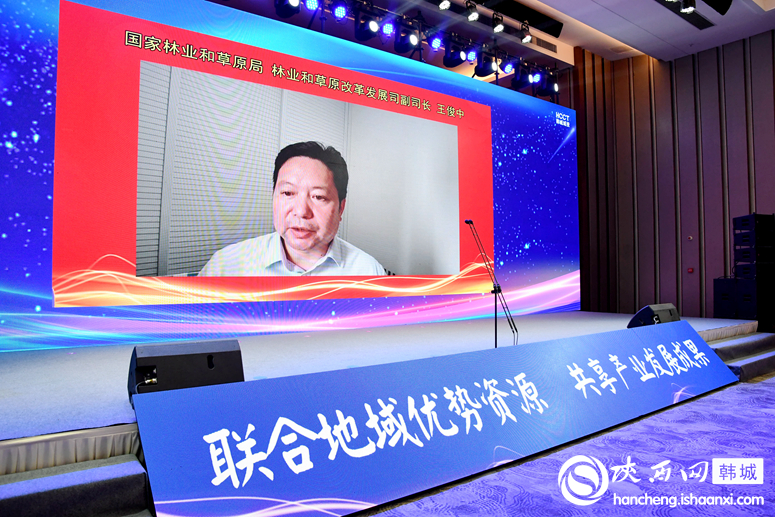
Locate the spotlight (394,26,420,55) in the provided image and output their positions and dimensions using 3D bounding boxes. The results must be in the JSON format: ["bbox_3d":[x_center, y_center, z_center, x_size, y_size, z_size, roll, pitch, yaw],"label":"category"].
[{"bbox_3d":[0.360,-3.959,9.318,0.340,0.440,0.340,1,-3,-38],"label":"spotlight"}]

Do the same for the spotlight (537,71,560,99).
[{"bbox_3d":[3.562,-3.858,11.507,0.340,0.440,0.340,1,-3,-38],"label":"spotlight"}]

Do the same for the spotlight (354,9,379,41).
[{"bbox_3d":[-0.360,-3.989,8.827,0.340,0.440,0.340,1,-3,-38],"label":"spotlight"}]

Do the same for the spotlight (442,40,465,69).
[{"bbox_3d":[1.269,-3.936,9.940,0.340,0.440,0.340,1,-3,-38],"label":"spotlight"}]

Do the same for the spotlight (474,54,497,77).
[{"bbox_3d":[1.976,-3.906,10.423,0.340,0.440,0.340,1,-3,-38],"label":"spotlight"}]

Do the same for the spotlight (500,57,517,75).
[{"bbox_3d":[2.529,-4.014,10.806,0.240,0.260,0.260,1,39,-38],"label":"spotlight"}]

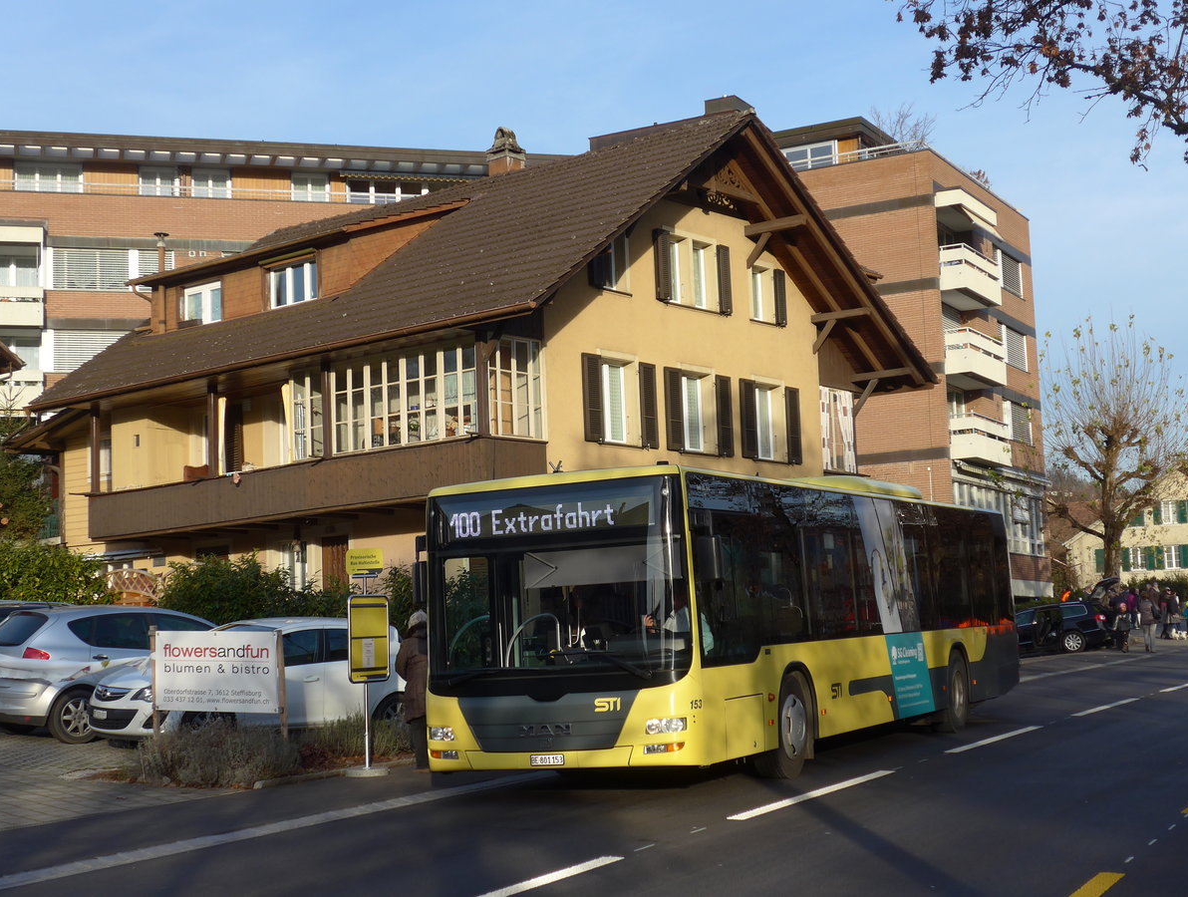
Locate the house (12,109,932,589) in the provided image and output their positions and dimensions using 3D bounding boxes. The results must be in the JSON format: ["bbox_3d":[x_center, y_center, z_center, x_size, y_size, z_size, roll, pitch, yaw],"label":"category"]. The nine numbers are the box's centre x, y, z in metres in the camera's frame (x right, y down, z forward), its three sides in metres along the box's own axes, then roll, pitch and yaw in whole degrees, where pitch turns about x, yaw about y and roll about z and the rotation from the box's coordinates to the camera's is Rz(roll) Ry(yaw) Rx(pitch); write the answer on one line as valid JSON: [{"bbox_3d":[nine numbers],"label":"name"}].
[{"bbox_3d":[-2.811,-0.316,36.851,14.886,9.568,11.960,-8,-9,39],"label":"house"}]

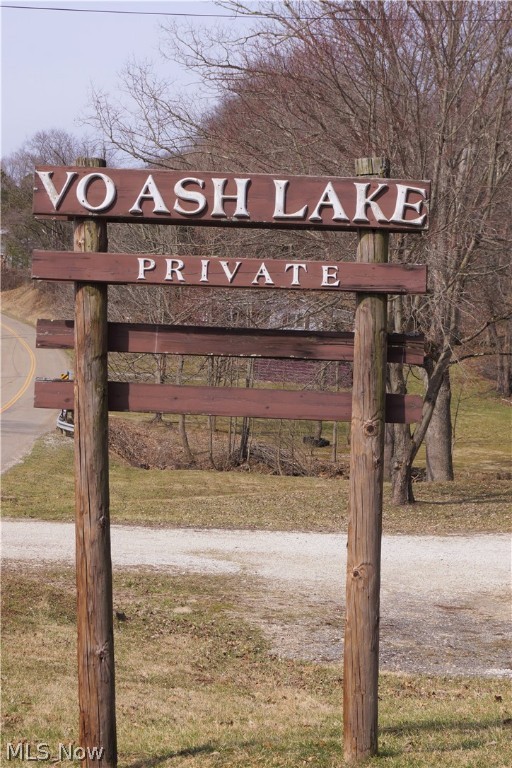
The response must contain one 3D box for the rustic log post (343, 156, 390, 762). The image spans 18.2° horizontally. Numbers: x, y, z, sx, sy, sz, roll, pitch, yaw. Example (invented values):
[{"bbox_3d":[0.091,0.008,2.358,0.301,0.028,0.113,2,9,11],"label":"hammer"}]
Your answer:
[{"bbox_3d":[0.550,0.376,7.952,0.165,2.983,0.165,1,1,0],"label":"rustic log post"}]

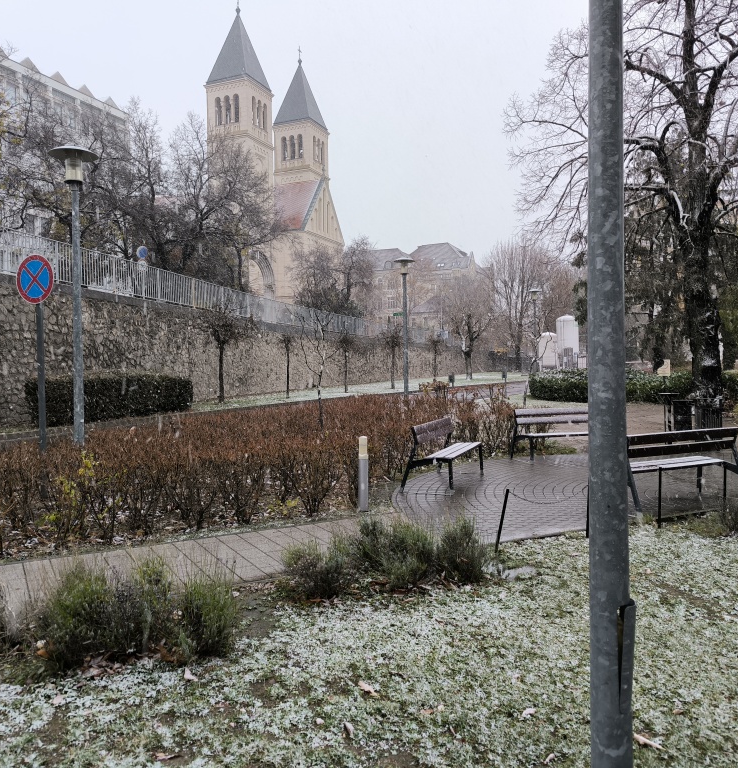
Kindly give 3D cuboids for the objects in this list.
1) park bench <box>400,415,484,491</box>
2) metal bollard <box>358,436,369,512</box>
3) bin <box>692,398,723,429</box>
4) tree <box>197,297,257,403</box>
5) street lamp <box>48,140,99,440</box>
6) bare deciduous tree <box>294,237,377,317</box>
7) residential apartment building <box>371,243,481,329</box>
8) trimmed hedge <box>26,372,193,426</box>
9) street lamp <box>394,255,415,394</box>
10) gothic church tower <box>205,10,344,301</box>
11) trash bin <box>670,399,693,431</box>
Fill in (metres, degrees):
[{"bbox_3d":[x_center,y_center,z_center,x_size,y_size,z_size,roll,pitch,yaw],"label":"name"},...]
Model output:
[{"bbox_3d":[1.039,0.913,9.698,0.713,0.823,1.775,-1,1,21],"label":"park bench"},{"bbox_3d":[-0.064,1.042,8.200,0.110,0.875,0.110,-1,1,0],"label":"metal bollard"},{"bbox_3d":[6.461,0.751,13.500,0.500,0.930,0.500,0,1,27],"label":"bin"},{"bbox_3d":[-5.240,-1.273,26.200,2.150,3.850,1.950,-1,1,-12],"label":"tree"},{"bbox_3d":[-3.907,-0.924,9.500,0.630,4.549,0.630,0,1,24],"label":"street lamp"},{"bbox_3d":[-3.013,-8.626,62.000,7.500,8.850,7.000,-1,1,0],"label":"bare deciduous tree"},{"bbox_3d":[11.985,-17.392,147.786,21.500,22.500,14.500,-1,1,21],"label":"residential apartment building"},{"bbox_3d":[-7.034,0.378,19.737,0.950,1.100,6.086,-1,1,18],"label":"trimmed hedge"},{"bbox_3d":[1.142,-1.478,22.100,0.630,4.880,0.630,-1,1,3],"label":"street lamp"},{"bbox_3d":[-12.585,-28.832,103.702,13.000,45.400,23.500,0,1,24],"label":"gothic church tower"},{"bbox_3d":[7.815,0.844,17.700,0.480,0.880,0.480,0,1,24],"label":"trash bin"}]

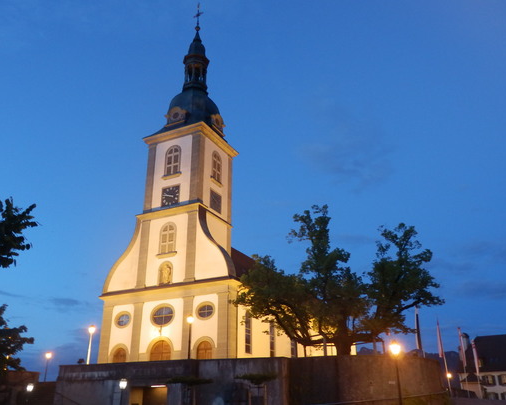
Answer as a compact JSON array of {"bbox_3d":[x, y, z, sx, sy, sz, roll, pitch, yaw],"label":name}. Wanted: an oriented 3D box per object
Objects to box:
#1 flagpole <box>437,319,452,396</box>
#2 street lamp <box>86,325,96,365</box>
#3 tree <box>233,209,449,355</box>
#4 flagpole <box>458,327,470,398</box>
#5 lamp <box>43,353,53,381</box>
[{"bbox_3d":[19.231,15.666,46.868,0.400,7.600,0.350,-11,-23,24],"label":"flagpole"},{"bbox_3d":[-12.966,11.938,37.080,0.500,4.260,0.500,-11,-23,24],"label":"street lamp"},{"bbox_3d":[6.169,6.401,35.485,14.000,13.000,12.500,-11,-23,24],"label":"tree"},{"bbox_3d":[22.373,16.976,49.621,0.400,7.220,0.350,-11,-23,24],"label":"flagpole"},{"bbox_3d":[-20.673,17.094,46.874,0.500,3.950,0.500,-11,-23,24],"label":"lamp"}]

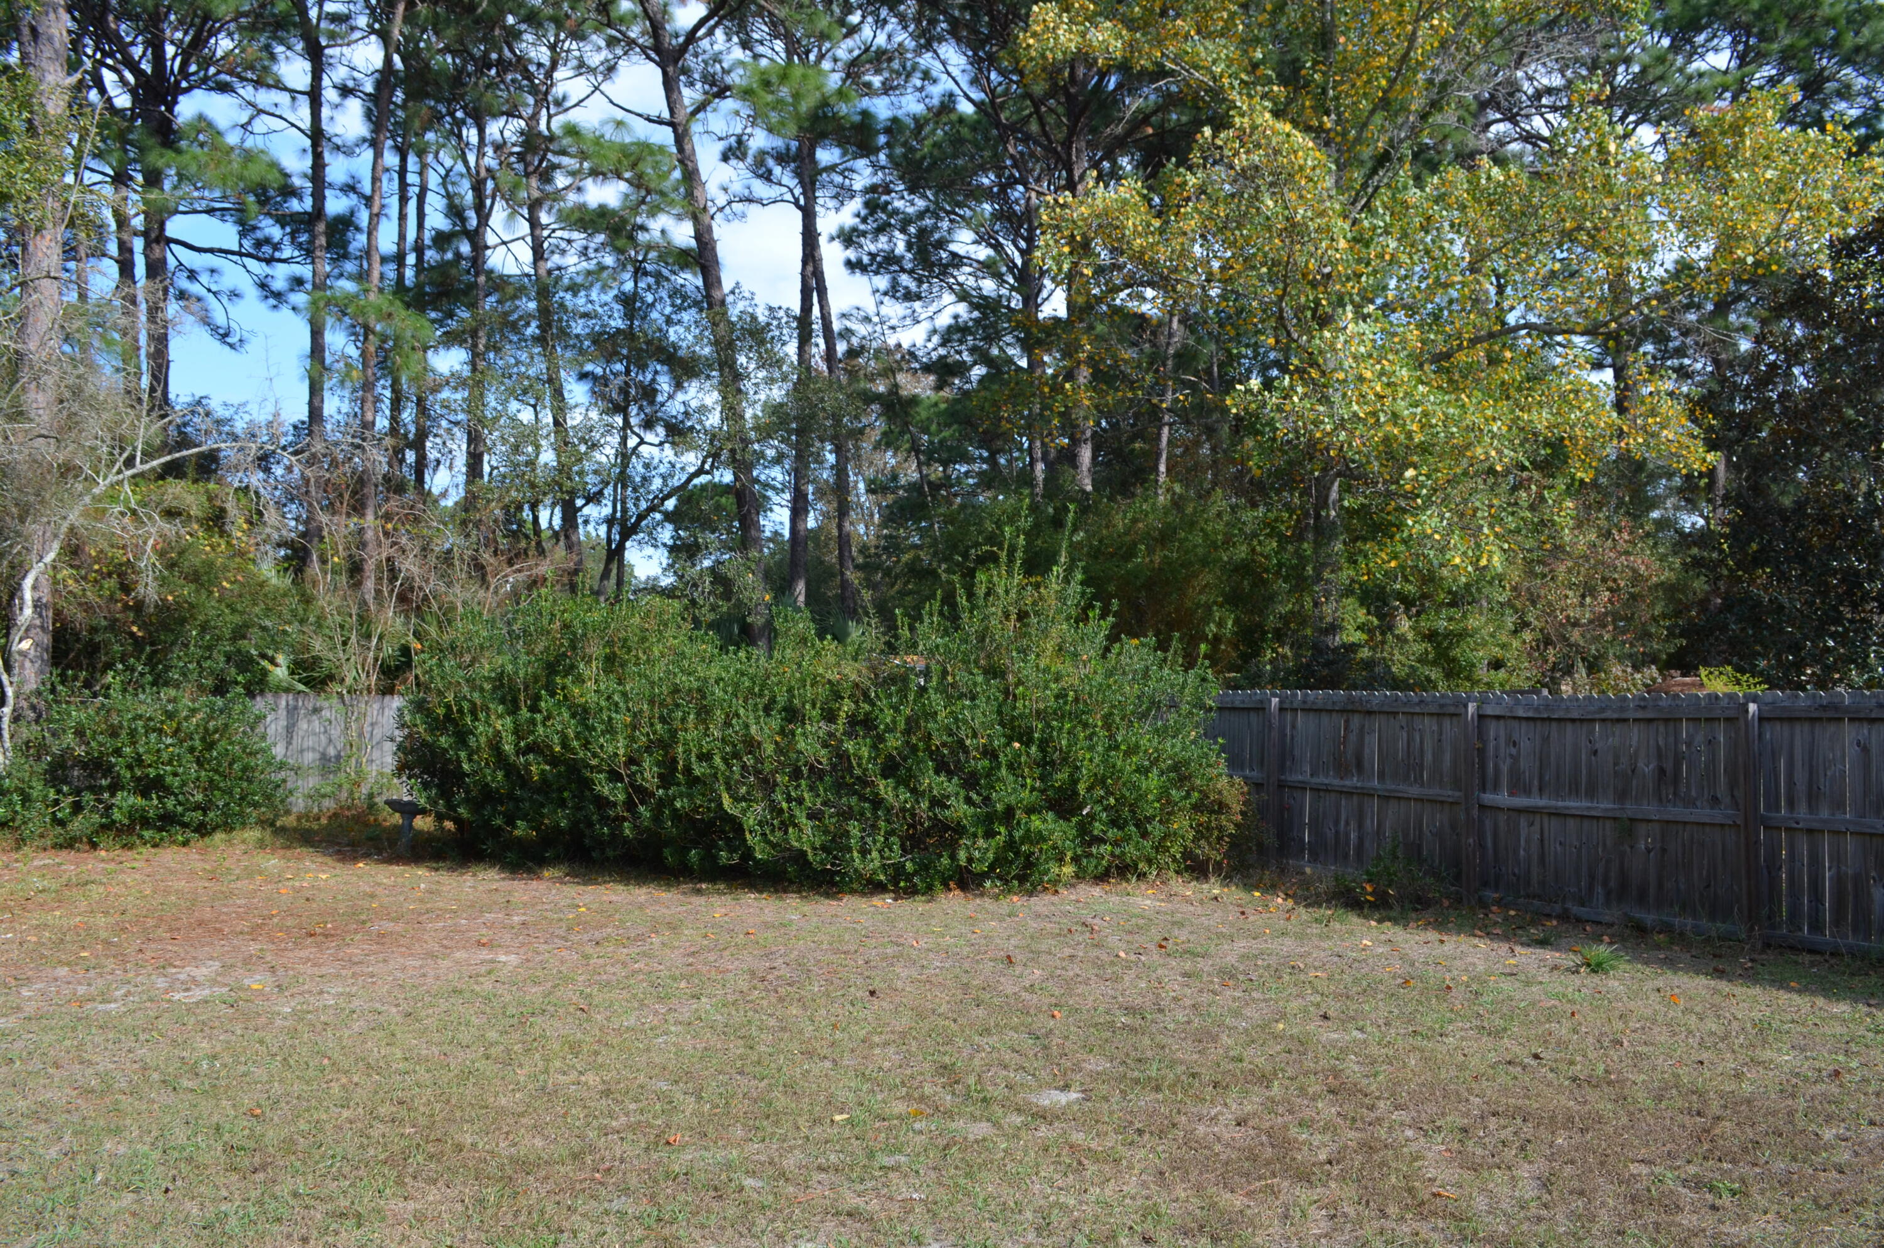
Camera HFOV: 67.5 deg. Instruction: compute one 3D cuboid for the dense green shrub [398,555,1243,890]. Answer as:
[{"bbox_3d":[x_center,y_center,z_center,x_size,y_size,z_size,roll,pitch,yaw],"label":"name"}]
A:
[{"bbox_3d":[-1.450,1.000,14.700,8.700,3.000,3.500,-1,-3,11],"label":"dense green shrub"}]

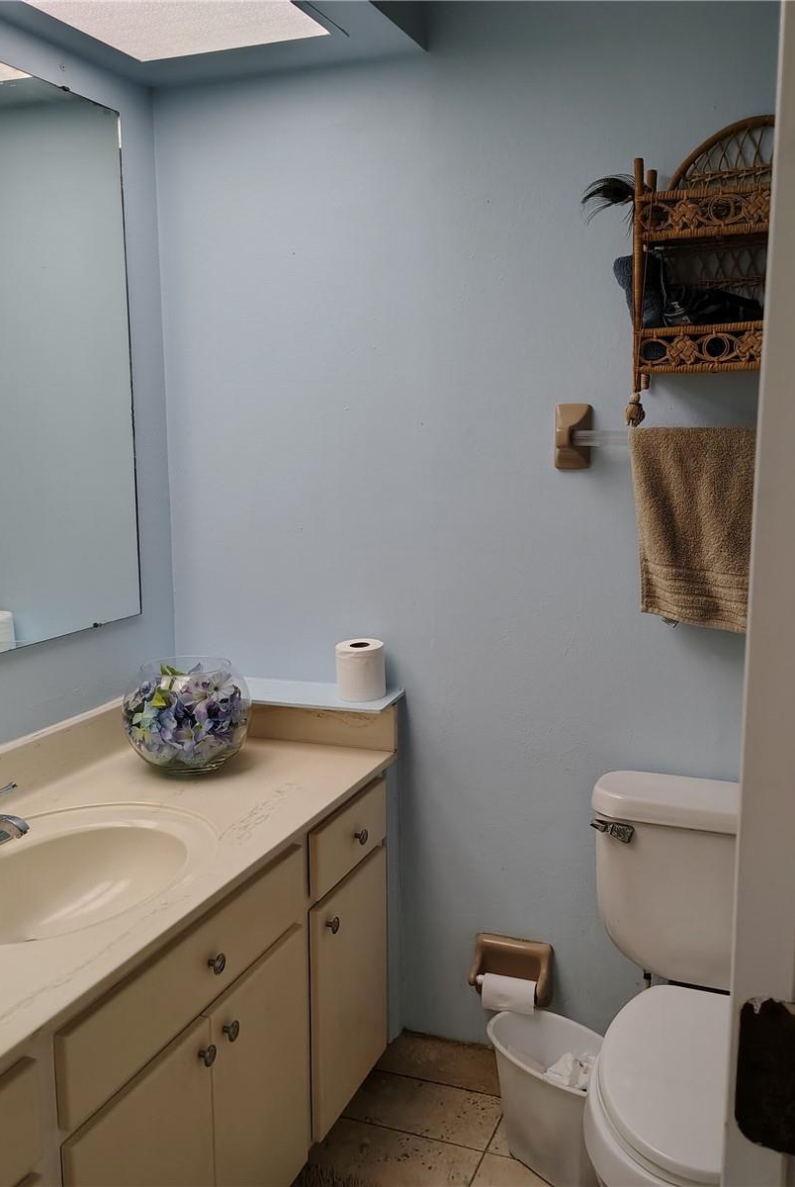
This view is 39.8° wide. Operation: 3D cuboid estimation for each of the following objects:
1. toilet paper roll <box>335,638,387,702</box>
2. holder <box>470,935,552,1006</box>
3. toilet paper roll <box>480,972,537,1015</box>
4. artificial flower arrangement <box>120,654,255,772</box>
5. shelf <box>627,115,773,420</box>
[{"bbox_3d":[-0.076,0.162,2.323,0.103,0.113,0.103,0,9,0],"label":"toilet paper roll"},{"bbox_3d":[0.240,0.820,2.354,0.170,0.134,0.069,3,10,22],"label":"holder"},{"bbox_3d":[0.233,0.848,2.320,0.113,0.065,0.058,3,10,22],"label":"toilet paper roll"},{"bbox_3d":[-0.406,0.236,2.123,0.244,0.196,0.244,0,9,0],"label":"artificial flower arrangement"},{"bbox_3d":[0.635,-0.580,1.918,0.421,0.522,0.162,3,10,22],"label":"shelf"}]

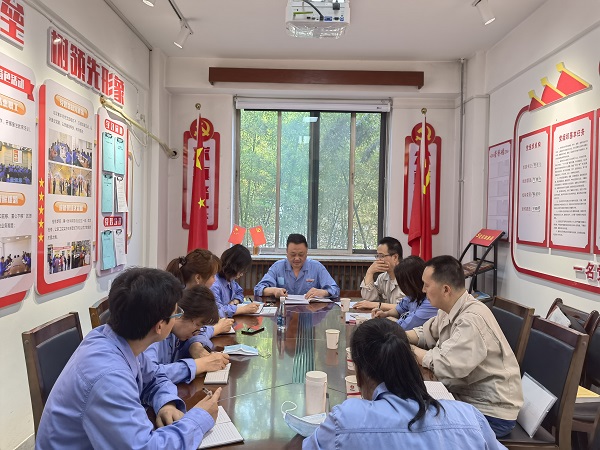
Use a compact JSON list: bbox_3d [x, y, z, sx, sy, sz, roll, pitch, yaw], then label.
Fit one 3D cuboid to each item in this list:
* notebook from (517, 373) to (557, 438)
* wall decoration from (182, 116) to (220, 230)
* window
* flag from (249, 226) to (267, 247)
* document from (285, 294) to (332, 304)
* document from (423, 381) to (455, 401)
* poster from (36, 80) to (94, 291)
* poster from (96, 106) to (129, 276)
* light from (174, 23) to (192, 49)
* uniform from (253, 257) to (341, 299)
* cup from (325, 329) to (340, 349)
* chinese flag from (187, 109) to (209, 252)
[{"bbox_3d":[1.073,0.841,2.198,0.015,0.210,0.300,31,2,0],"label":"notebook"},{"bbox_3d":[-1.039,-0.537,4.947,0.387,1.181,0.025,1,1,1],"label":"wall decoration"},{"bbox_3d":[0.127,-0.483,5.168,1.650,1.620,0.100,1,1,1],"label":"window"},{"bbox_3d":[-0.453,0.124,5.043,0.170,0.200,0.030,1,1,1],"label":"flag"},{"bbox_3d":[0.069,0.577,3.545,0.370,0.025,0.250,1,1,1],"label":"document"},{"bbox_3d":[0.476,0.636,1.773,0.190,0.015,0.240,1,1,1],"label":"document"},{"bbox_3d":[-1.547,-0.246,3.127,0.040,1.312,0.713,1,1,1],"label":"poster"},{"bbox_3d":[-1.534,-0.259,3.849,0.040,1.283,0.613,1,1,1],"label":"poster"},{"bbox_3d":[-0.948,-1.543,3.810,0.110,0.210,0.130,2,1,12],"label":"light"},{"bbox_3d":[-0.021,0.560,3.936,0.710,0.580,0.450,1,1,1],"label":"uniform"},{"bbox_3d":[0.167,0.580,2.398,0.075,0.087,0.075,1,1,1],"label":"cup"},{"bbox_3d":[-1.038,-0.373,4.771,0.240,1.520,0.170,1,1,1],"label":"chinese flag"}]

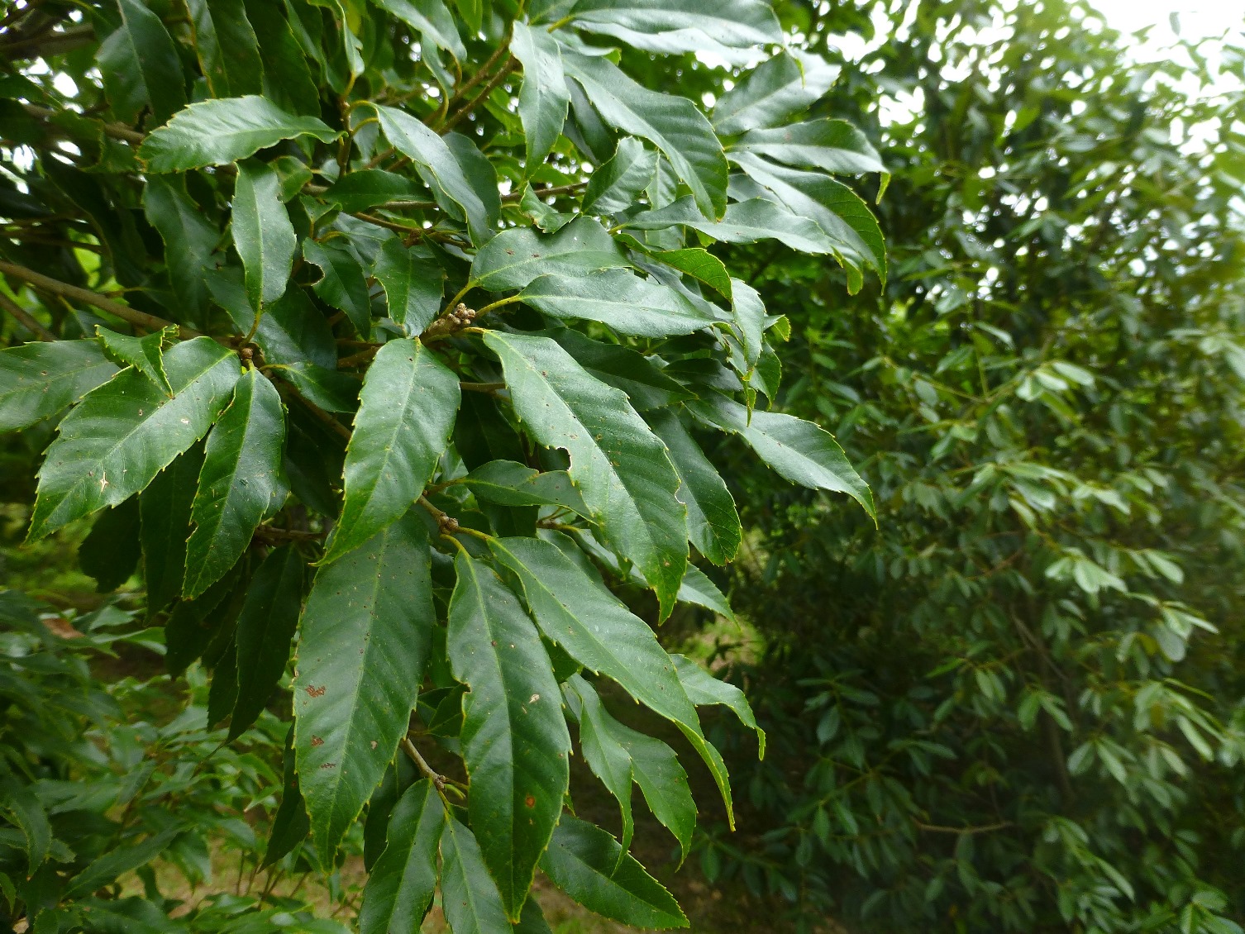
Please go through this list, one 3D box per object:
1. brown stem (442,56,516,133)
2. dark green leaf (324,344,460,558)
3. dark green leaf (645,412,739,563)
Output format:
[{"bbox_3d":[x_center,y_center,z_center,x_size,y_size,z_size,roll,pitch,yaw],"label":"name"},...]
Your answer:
[{"bbox_3d":[-0.096,-0.249,0.580,0.070,0.006,0.006,-37,0,17],"label":"brown stem"},{"bbox_3d":[-0.092,-0.009,0.339,0.041,0.101,0.013,8,-28,10],"label":"dark green leaf"},{"bbox_3d":[0.026,0.005,0.404,0.033,0.094,0.013,-19,-21,-21],"label":"dark green leaf"}]

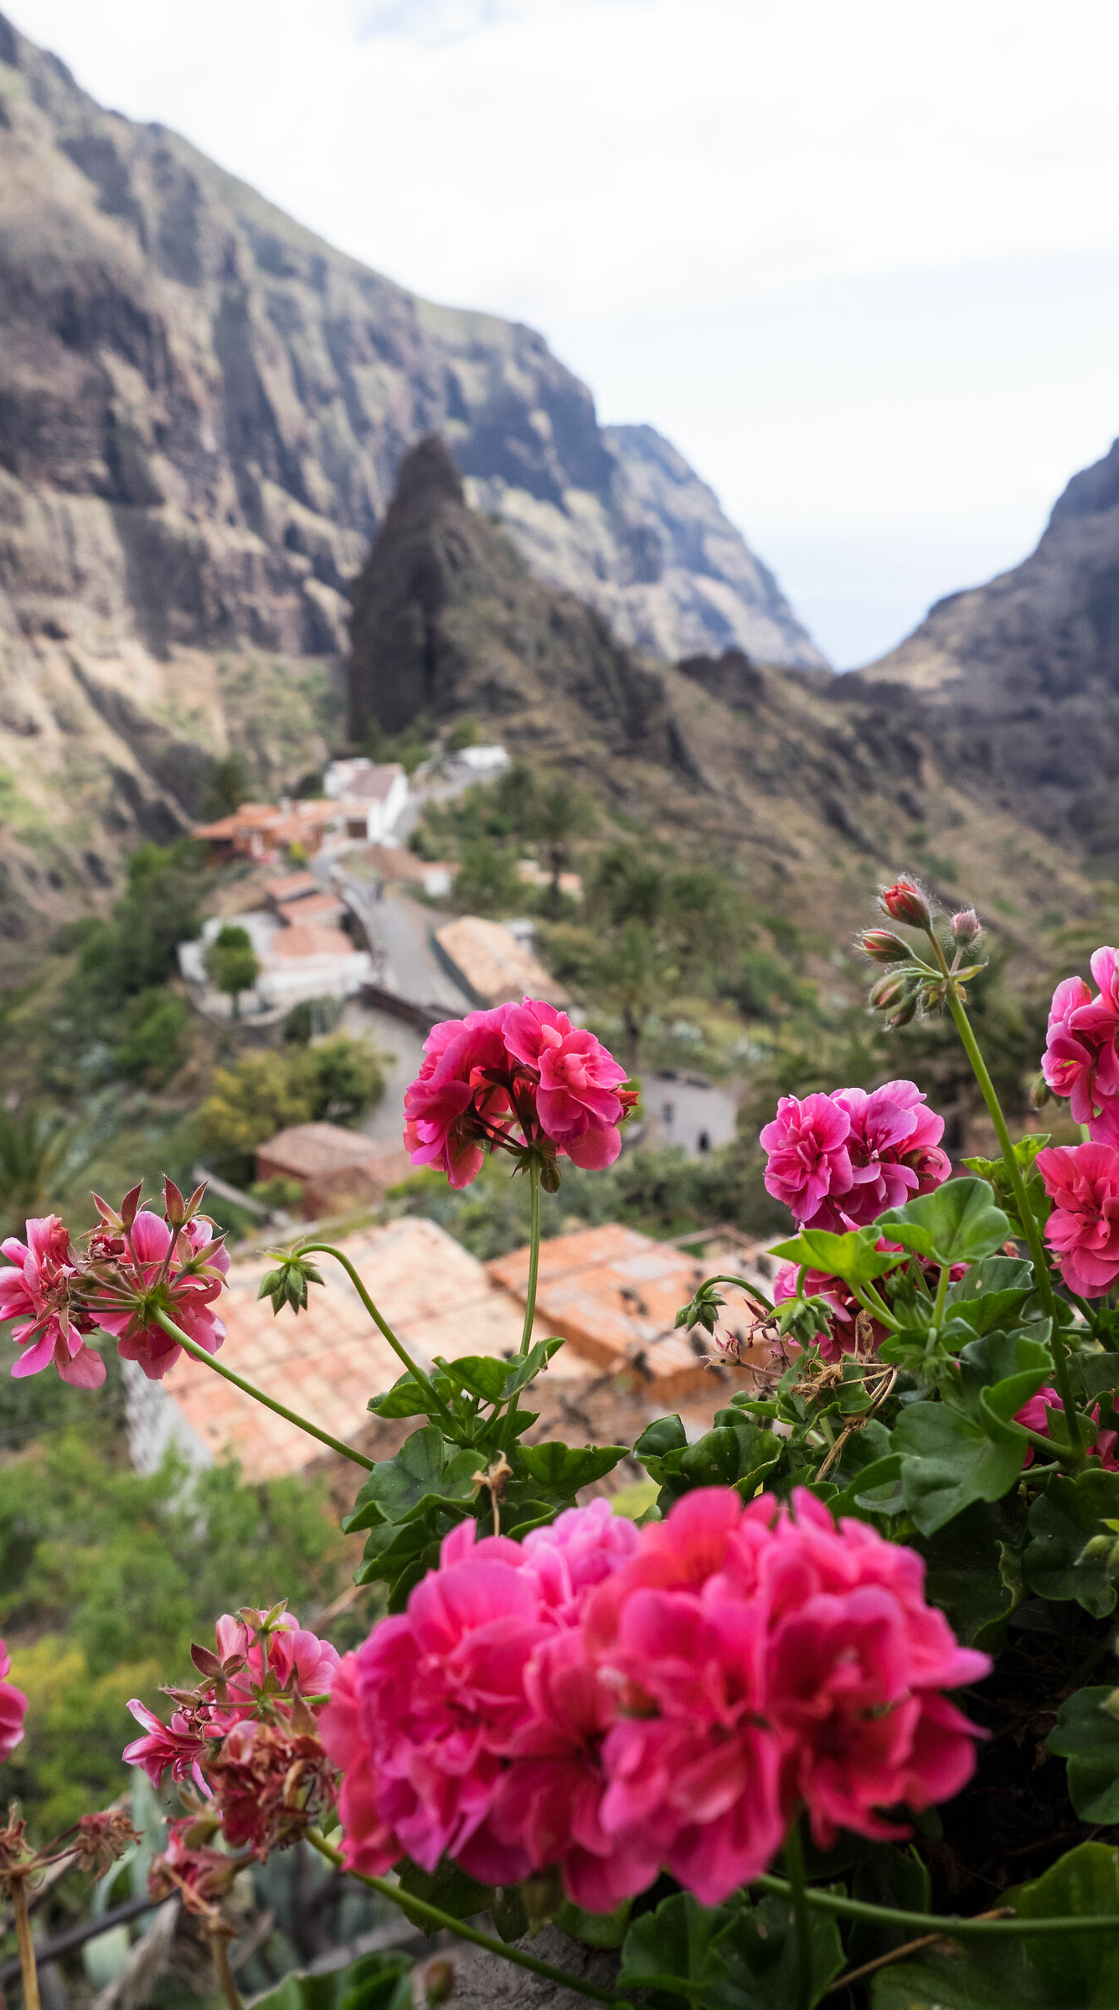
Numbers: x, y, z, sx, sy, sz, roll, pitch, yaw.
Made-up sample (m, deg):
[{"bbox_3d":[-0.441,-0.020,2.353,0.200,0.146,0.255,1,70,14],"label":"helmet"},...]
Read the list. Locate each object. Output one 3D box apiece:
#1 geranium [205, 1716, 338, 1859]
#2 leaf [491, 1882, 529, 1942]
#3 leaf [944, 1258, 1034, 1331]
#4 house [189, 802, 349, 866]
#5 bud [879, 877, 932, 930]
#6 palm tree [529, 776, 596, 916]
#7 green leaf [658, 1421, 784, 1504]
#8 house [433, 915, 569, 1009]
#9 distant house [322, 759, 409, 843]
[{"bbox_3d":[-0.084,0.229,0.440,0.036,0.036,0.032,0,17,0],"label":"geranium"},{"bbox_3d":[-0.015,0.287,0.480,0.015,0.022,0.014,0,17,0],"label":"leaf"},{"bbox_3d":[0.131,0.088,0.460,0.028,0.022,0.022,0,18,0],"label":"leaf"},{"bbox_3d":[-32.392,-19.340,168.000,16.500,5.200,10.000,4,18,14],"label":"house"},{"bbox_3d":[0.099,-0.029,0.430,0.011,0.017,0.011,-45,18,-8],"label":"bud"},{"bbox_3d":[0.206,-13.889,132.000,6.000,12.200,6.000,0,17,0],"label":"palm tree"},{"bbox_3d":[0.060,0.169,0.560,0.045,0.027,0.034,0,17,0],"label":"green leaf"},{"bbox_3d":[-3.779,-2.705,98.000,6.400,3.800,12.500,-5,18,-15],"label":"house"},{"bbox_3d":[-22.906,-23.926,178.000,8.000,7.600,8.000,7,19,21],"label":"distant house"}]

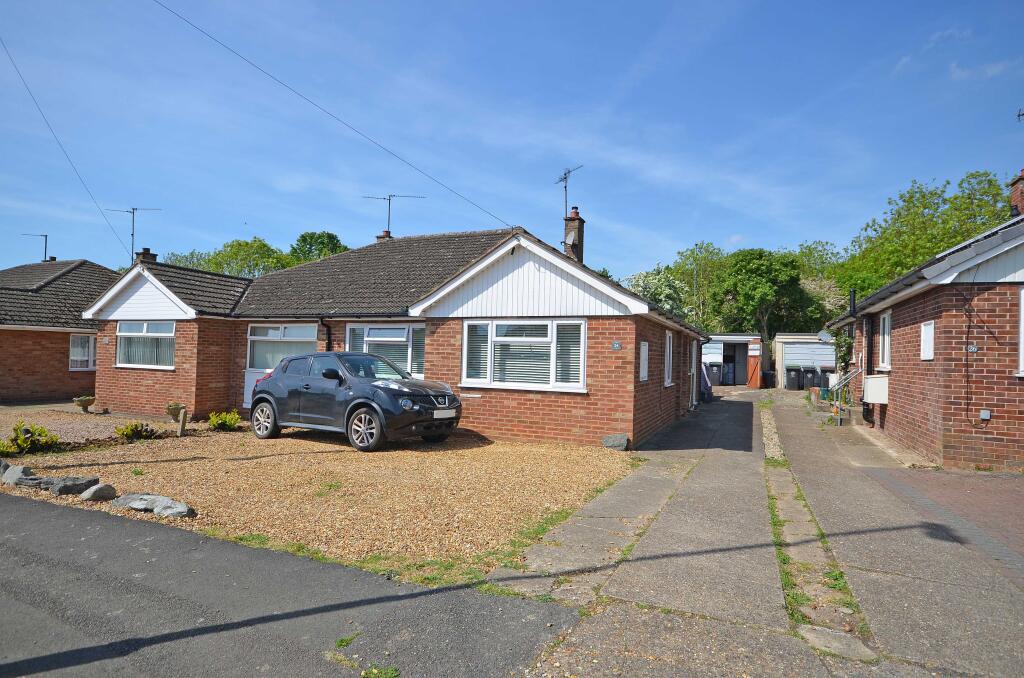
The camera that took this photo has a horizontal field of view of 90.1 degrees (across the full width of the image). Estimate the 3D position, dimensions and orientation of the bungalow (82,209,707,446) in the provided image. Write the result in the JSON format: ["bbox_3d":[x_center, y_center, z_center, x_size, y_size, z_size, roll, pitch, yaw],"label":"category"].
[{"bbox_3d":[-2.048,-0.819,16.145,14.650,5.700,12.200,1,-2,25],"label":"bungalow"}]

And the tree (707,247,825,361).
[{"bbox_3d":[14.944,-1.378,30.000,6.200,7.500,5.800,1,-2,26],"label":"tree"}]

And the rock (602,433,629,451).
[{"bbox_3d":[1.642,1.604,8.030,0.410,0.235,0.280,1,-2,25],"label":"rock"}]

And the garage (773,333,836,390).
[{"bbox_3d":[13.743,1.087,24.154,2.530,2.480,5.000,1,-2,25],"label":"garage"}]

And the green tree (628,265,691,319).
[{"bbox_3d":[8.339,-0.984,29.898,4.400,6.787,4.400,1,-2,25],"label":"green tree"}]

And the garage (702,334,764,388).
[{"bbox_3d":[10.878,1.036,25.572,2.780,2.380,5.000,1,-2,25],"label":"garage"}]

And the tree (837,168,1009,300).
[{"bbox_3d":[21.588,-3.153,27.000,8.000,11.200,7.500,0,-2,39],"label":"tree"}]

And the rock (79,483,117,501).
[{"bbox_3d":[-4.244,1.561,5.250,0.290,0.140,0.230,3,-2,-38],"label":"rock"}]

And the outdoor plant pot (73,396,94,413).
[{"bbox_3d":[-11.231,1.718,13.400,0.460,0.420,0.460,1,-2,25],"label":"outdoor plant pot"}]

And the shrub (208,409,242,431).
[{"bbox_3d":[-5.776,1.623,10.300,0.600,0.440,0.540,1,-2,25],"label":"shrub"}]

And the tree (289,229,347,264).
[{"bbox_3d":[-16.370,-3.229,43.000,6.300,11.400,6.000,2,-2,-21],"label":"tree"}]

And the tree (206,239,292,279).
[{"bbox_3d":[-21.146,-2.820,41.000,7.500,10.200,7.000,2,-2,-27],"label":"tree"}]

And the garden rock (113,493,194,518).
[{"bbox_3d":[-3.424,1.571,4.880,0.780,0.140,0.330,1,-2,18],"label":"garden rock"}]

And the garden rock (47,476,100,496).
[{"bbox_3d":[-4.274,1.433,4.980,0.440,0.140,0.360,1,-2,25],"label":"garden rock"}]

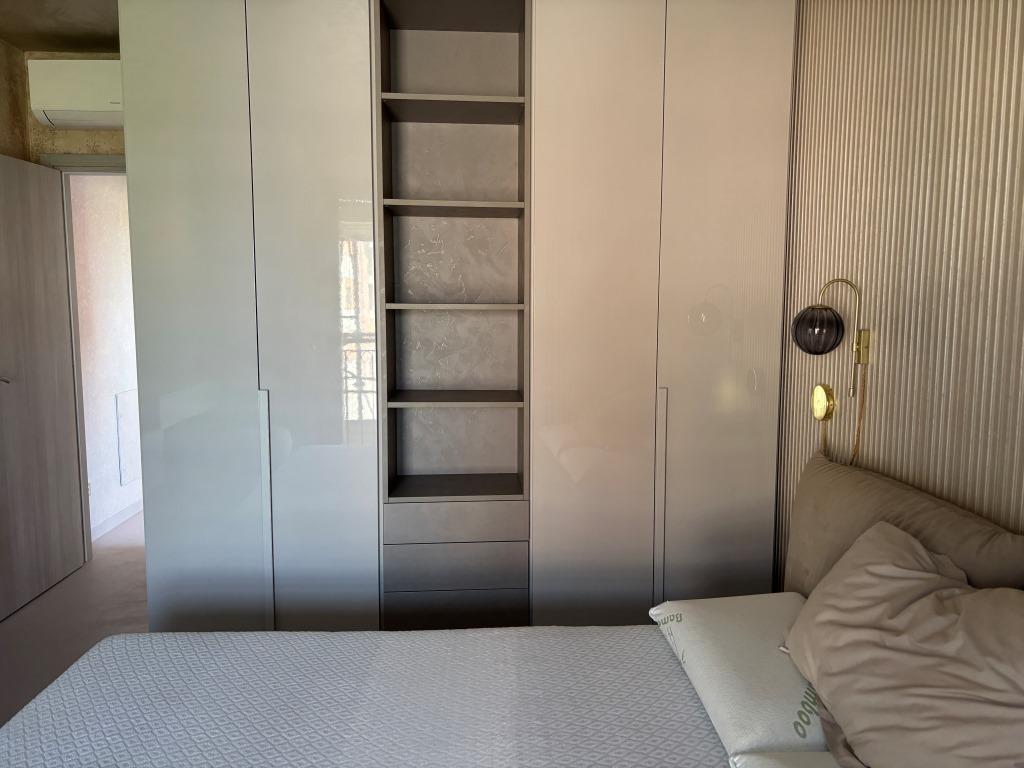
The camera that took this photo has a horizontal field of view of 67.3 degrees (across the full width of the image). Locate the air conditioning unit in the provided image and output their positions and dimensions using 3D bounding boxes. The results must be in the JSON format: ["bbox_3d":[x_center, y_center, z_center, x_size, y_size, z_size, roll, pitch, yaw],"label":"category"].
[{"bbox_3d":[-1.943,-1.432,3.892,0.800,0.295,0.220,0,6,-5],"label":"air conditioning unit"}]

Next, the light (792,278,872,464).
[{"bbox_3d":[1.049,-0.041,2.569,0.243,0.612,0.180,0,6,-5],"label":"light"}]

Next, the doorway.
[{"bbox_3d":[-1.969,-0.065,4.195,0.740,2.094,0.120,0,6,-5],"label":"doorway"}]

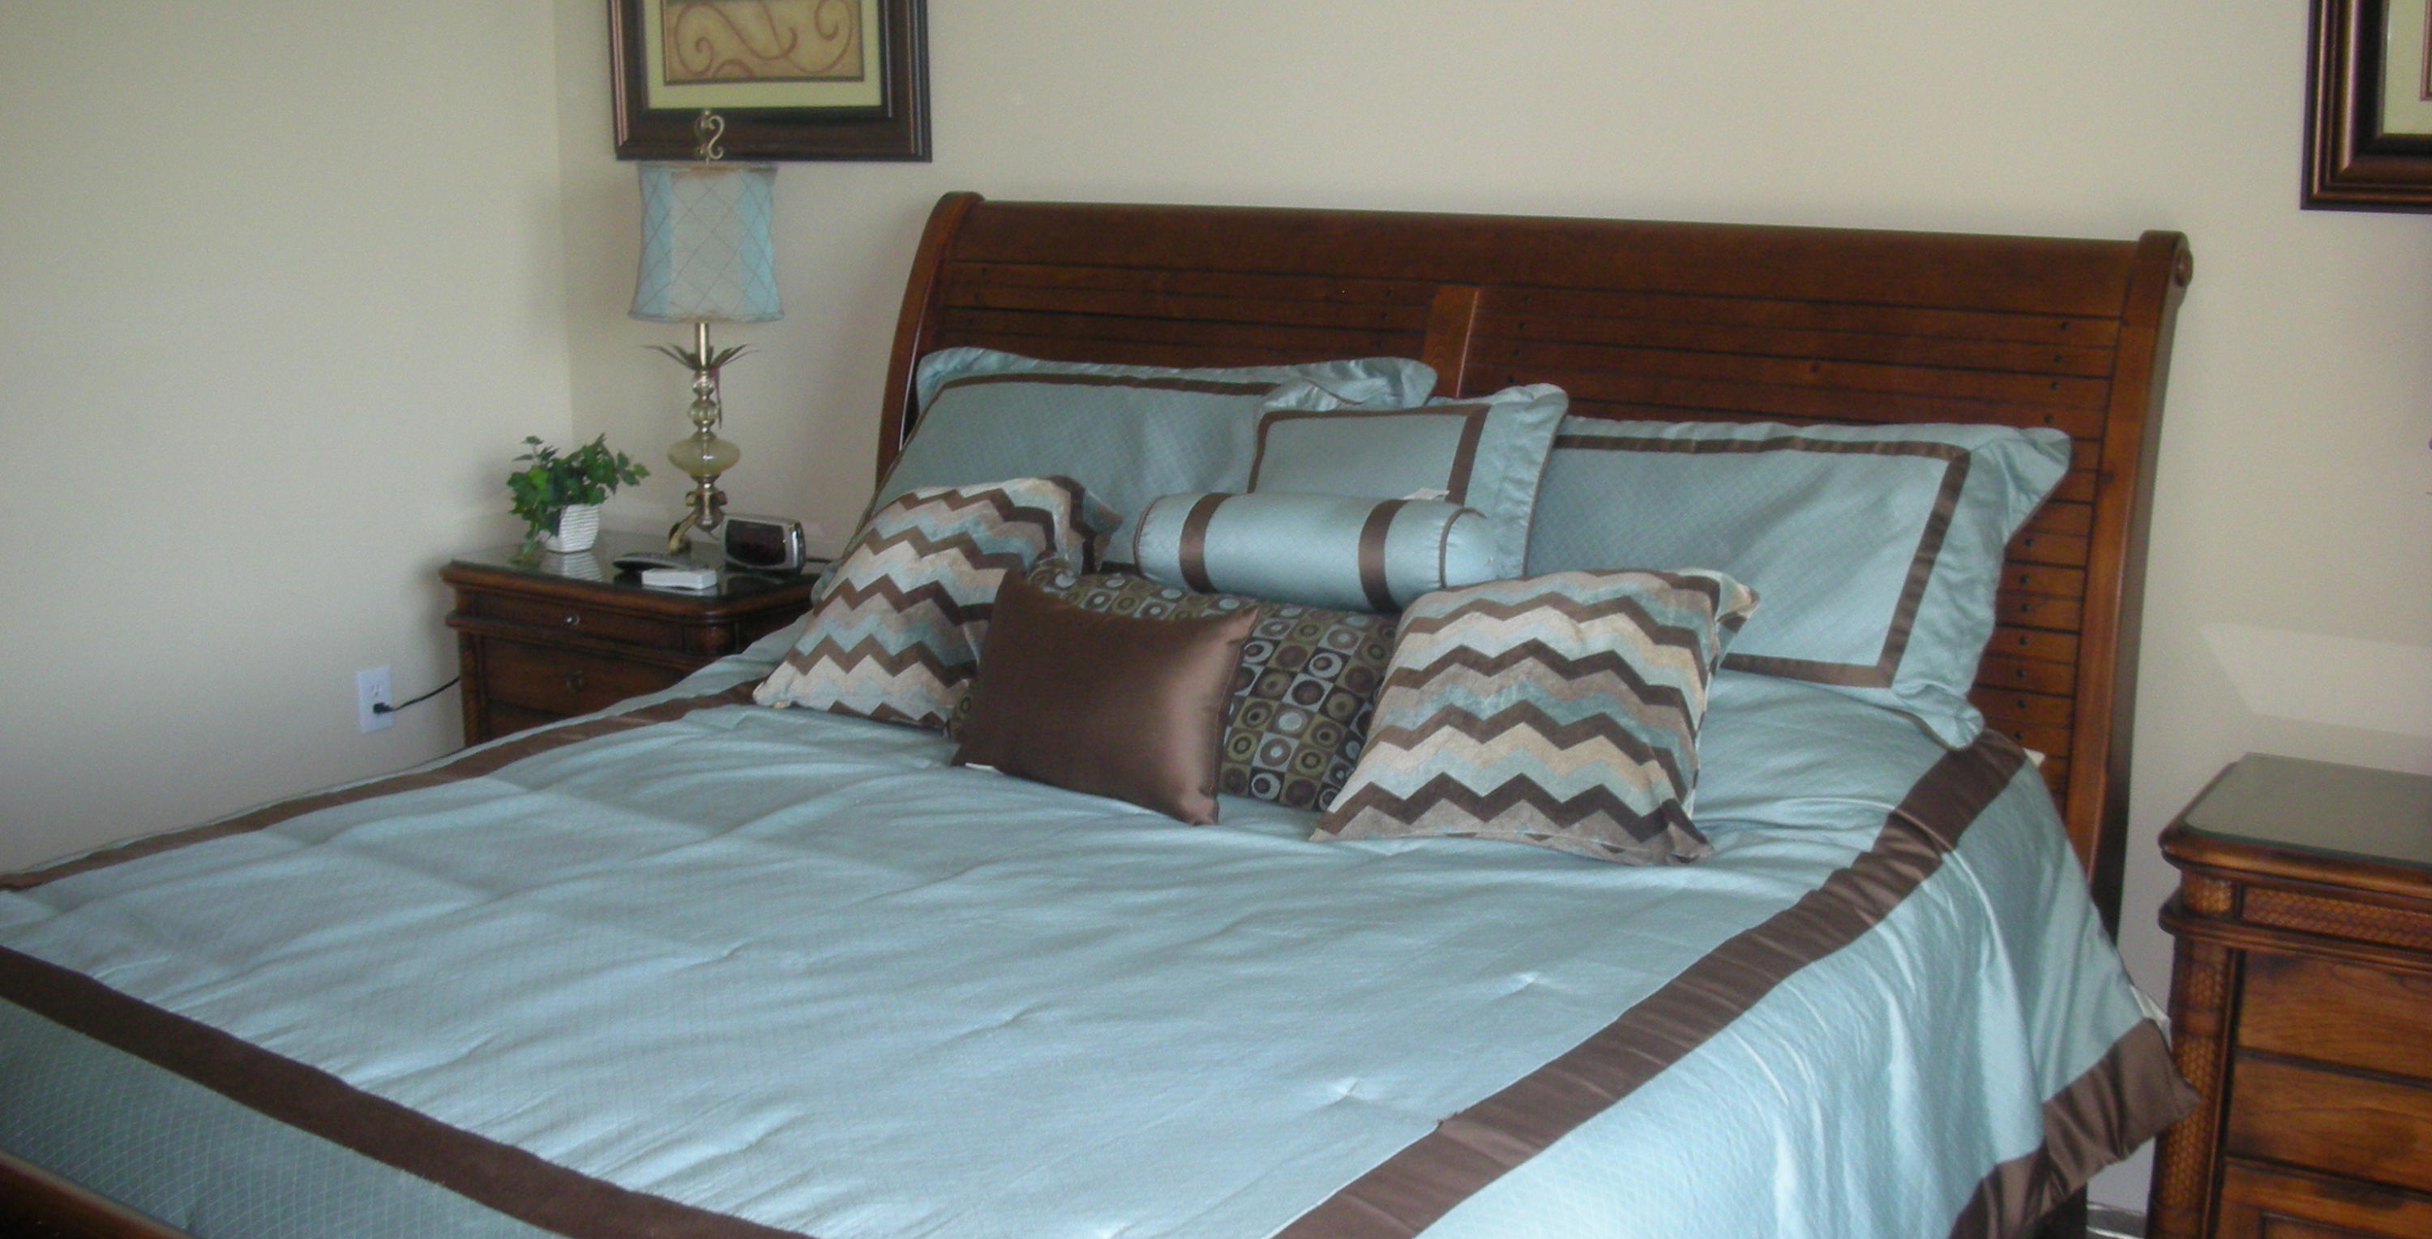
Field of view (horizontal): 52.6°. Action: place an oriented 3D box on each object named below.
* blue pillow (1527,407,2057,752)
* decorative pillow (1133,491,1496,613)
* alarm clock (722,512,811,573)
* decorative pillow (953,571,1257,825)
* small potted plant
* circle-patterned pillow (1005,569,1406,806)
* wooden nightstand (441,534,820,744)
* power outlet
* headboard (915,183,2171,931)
[{"bbox_3d":[0.567,-0.088,3.138,0.900,0.160,0.490,7,59,31],"label":"blue pillow"},{"bbox_3d":[0.122,-0.099,3.128,0.480,0.140,0.140,7,14,31],"label":"decorative pillow"},{"bbox_3d":[-0.815,-0.147,4.507,0.160,0.105,0.080,7,14,31],"label":"alarm clock"},{"bbox_3d":[-0.134,0.084,2.931,0.390,0.260,0.130,9,-13,35],"label":"decorative pillow"},{"bbox_3d":[-1.203,-0.232,4.633,0.230,0.220,0.210,7,14,31],"label":"small potted plant"},{"bbox_3d":[-0.012,0.054,3.115,0.590,0.310,0.140,8,-24,33],"label":"circle-patterned pillow"},{"bbox_3d":[-1.004,0.280,4.549,0.680,0.750,0.460,7,14,31],"label":"wooden nightstand"},{"bbox_3d":[-1.554,0.149,4.558,0.012,0.118,0.073,7,14,31],"label":"power outlet"},{"bbox_3d":[0.360,0.080,3.776,2.017,1.392,0.270,7,14,31],"label":"headboard"}]

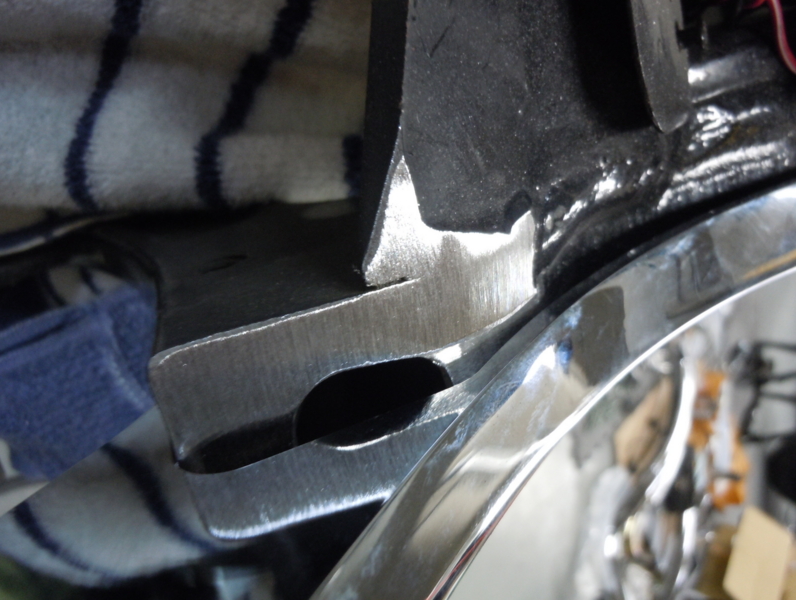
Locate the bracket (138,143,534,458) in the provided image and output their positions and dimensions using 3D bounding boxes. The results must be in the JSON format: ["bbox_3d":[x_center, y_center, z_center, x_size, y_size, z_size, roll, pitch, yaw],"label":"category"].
[{"bbox_3d":[-0.017,0.000,0.215,0.132,0.088,0.030,-16,28,0],"label":"bracket"}]

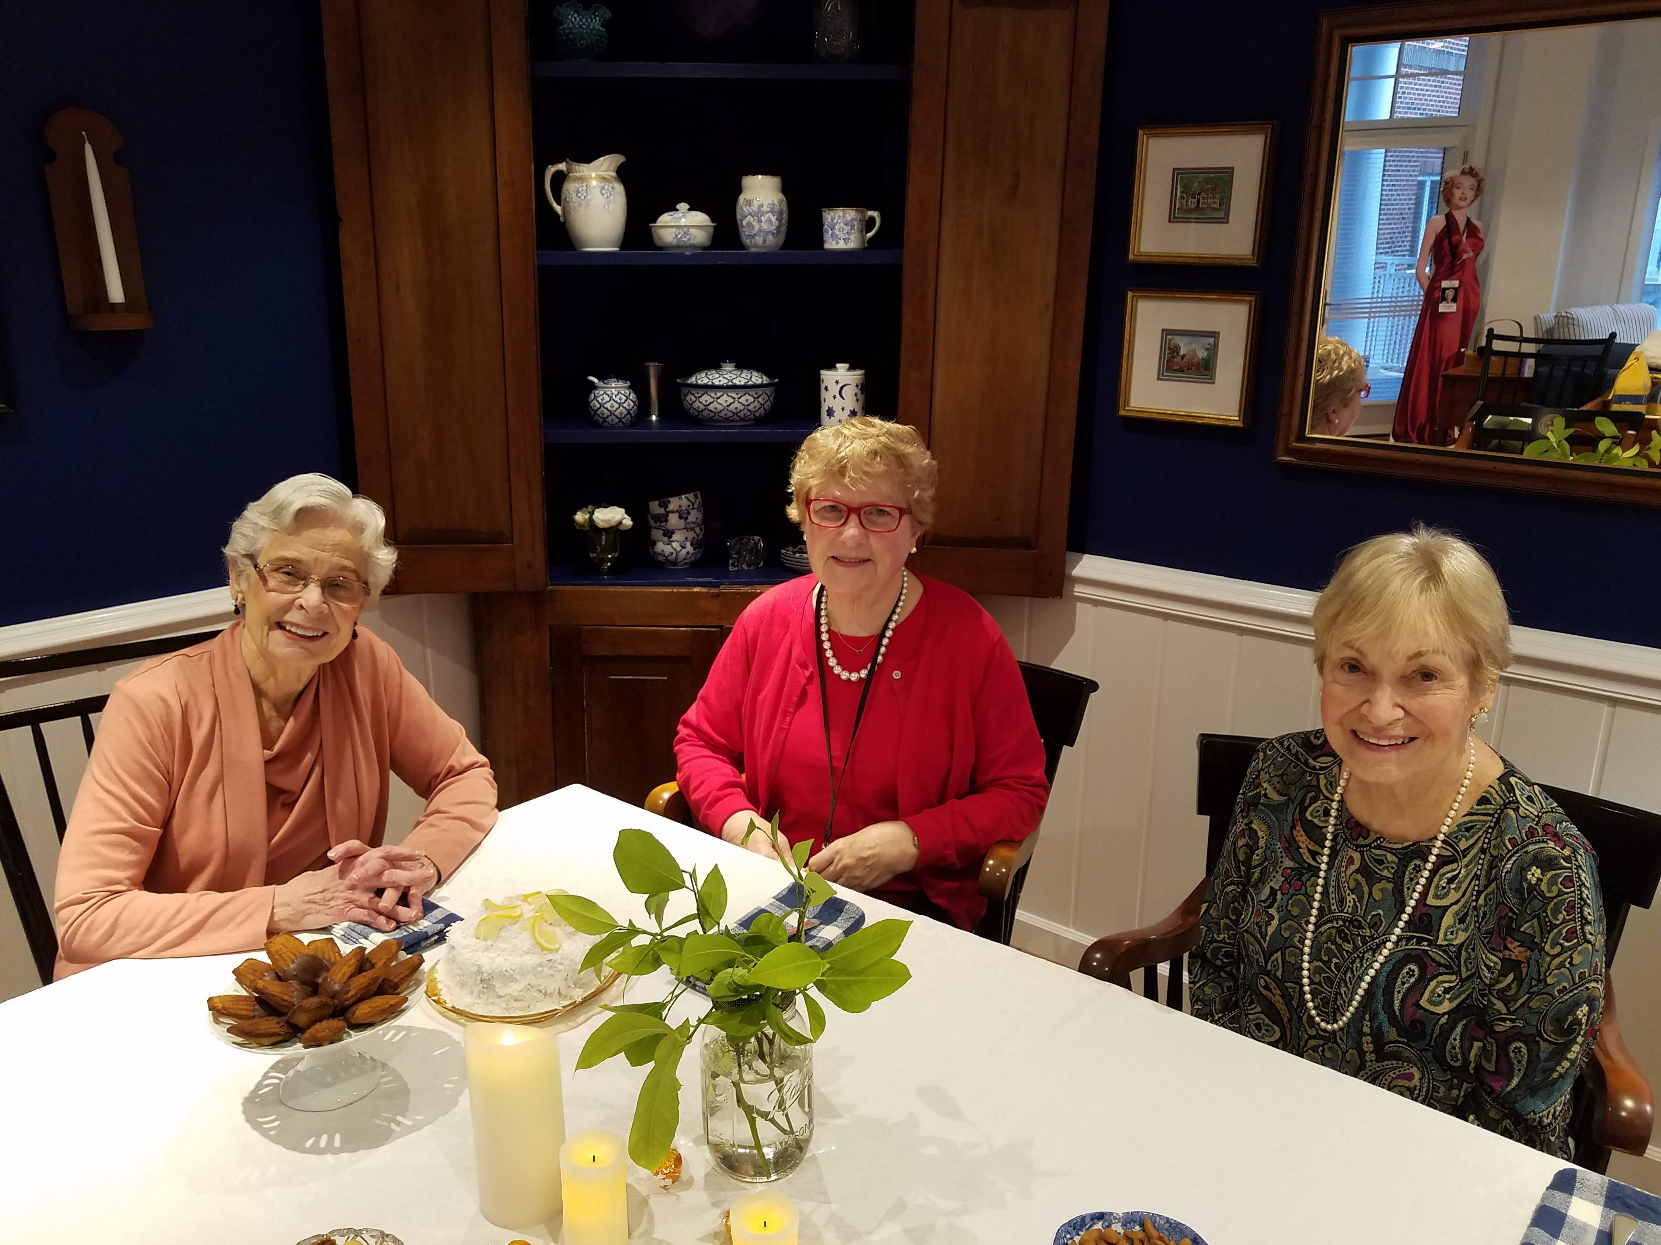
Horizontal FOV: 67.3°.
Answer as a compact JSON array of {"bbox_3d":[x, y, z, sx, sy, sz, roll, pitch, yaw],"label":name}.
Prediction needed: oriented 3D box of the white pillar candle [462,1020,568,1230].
[{"bbox_3d":[-0.254,0.404,1.019,0.075,0.155,0.075,1,16,0],"label":"white pillar candle"}]

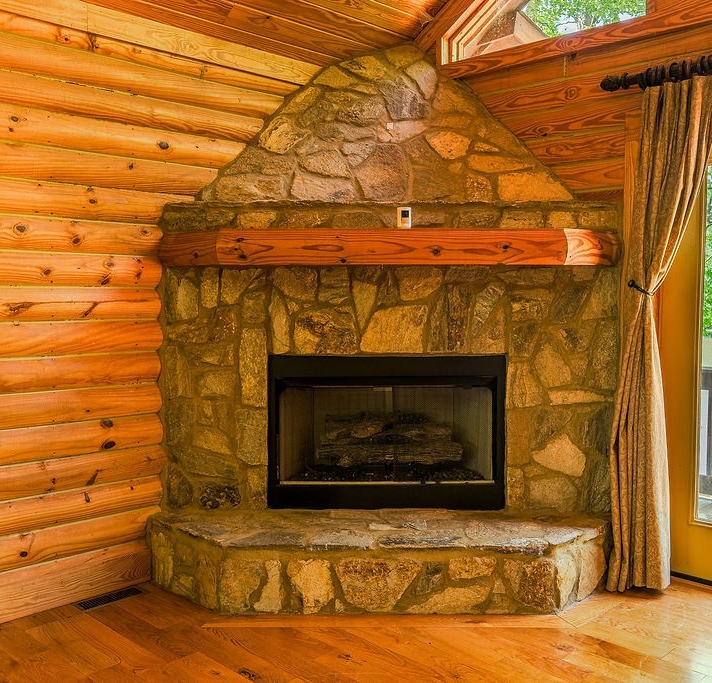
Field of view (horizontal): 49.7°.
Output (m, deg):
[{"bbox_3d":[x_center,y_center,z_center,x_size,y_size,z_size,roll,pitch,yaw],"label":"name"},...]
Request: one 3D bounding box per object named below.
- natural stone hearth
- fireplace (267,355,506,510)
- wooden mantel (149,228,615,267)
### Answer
[{"bbox_3d":[0.117,0.966,3.434,2.140,0.300,0.530,0,3,0],"label":"natural stone hearth"},{"bbox_3d":[0.144,0.422,3.834,1.115,0.727,0.420,0,3,0],"label":"fireplace"},{"bbox_3d":[0.155,-0.418,3.449,2.110,0.162,0.230,0,3,0],"label":"wooden mantel"}]

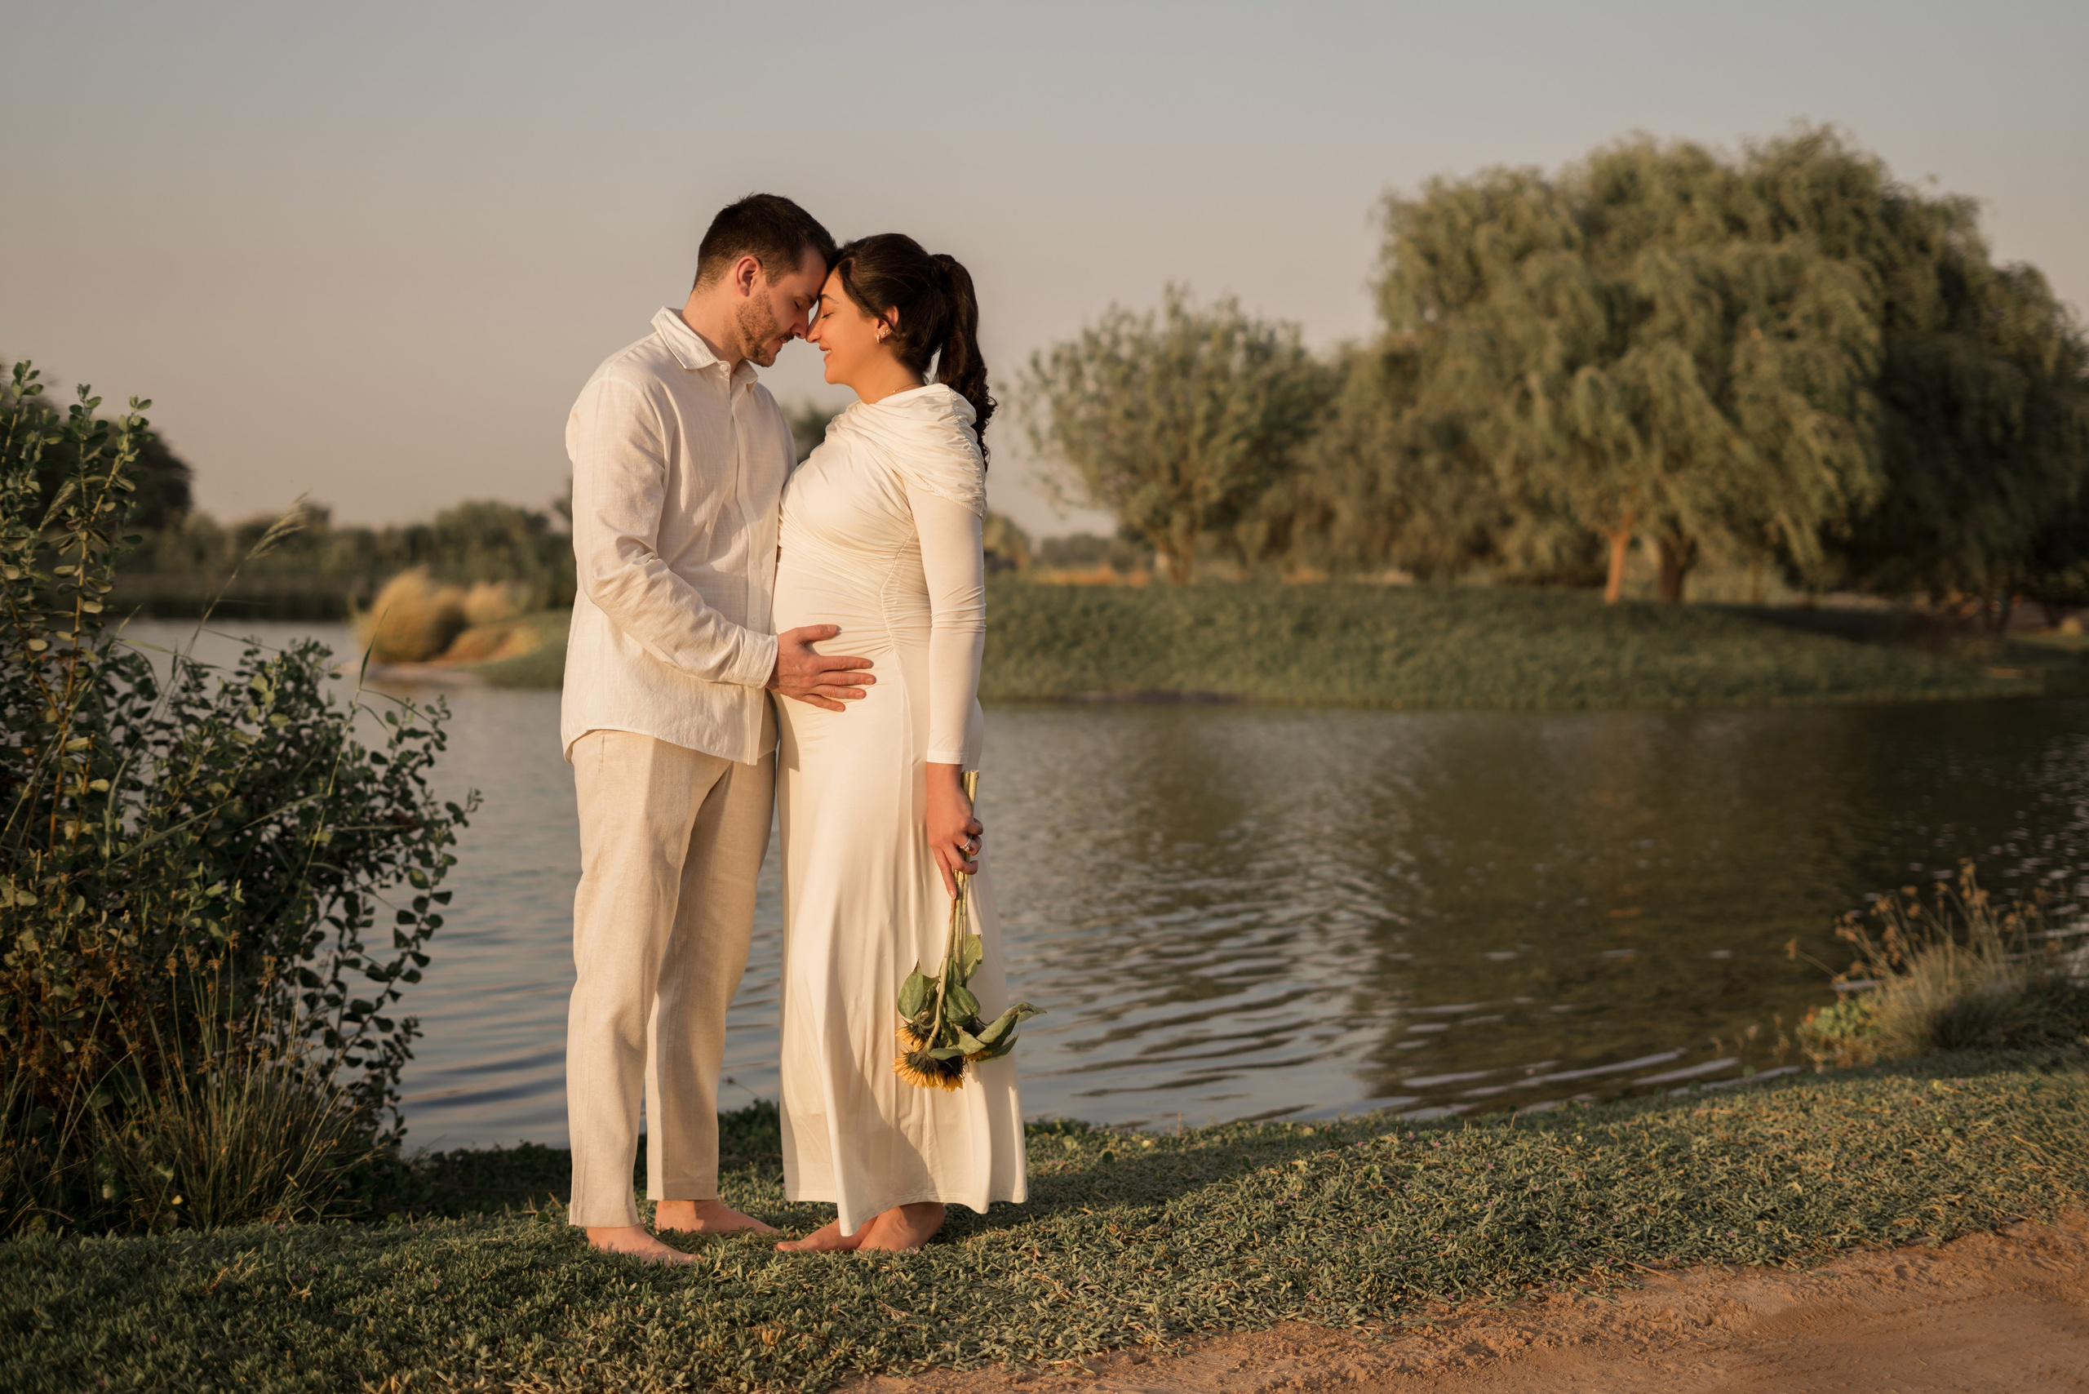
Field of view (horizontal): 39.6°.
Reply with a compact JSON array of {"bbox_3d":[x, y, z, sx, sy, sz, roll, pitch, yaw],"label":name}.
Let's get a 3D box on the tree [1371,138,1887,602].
[{"bbox_3d":[7.259,-4.060,36.000,6.400,5.750,6.100,0,3,0],"label":"tree"}]

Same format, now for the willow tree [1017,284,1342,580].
[{"bbox_3d":[1.856,-3.701,41.000,4.430,4.150,4.200,0,3,0],"label":"willow tree"}]

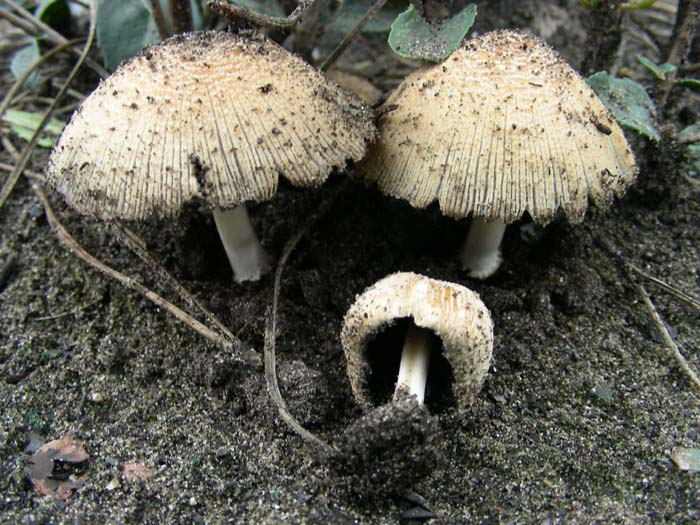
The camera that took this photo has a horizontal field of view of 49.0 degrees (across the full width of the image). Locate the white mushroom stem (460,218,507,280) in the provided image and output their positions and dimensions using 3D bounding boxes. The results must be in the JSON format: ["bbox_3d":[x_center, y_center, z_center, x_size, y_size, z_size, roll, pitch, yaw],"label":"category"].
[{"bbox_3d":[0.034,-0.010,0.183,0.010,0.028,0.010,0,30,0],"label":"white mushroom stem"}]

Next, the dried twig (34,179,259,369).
[{"bbox_3d":[-0.055,-0.001,0.187,0.014,0.008,0.113,-24,38,-35],"label":"dried twig"}]

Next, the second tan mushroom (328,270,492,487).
[{"bbox_3d":[0.010,0.018,0.132,0.028,0.034,0.028,0,30,0],"label":"second tan mushroom"}]

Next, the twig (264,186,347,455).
[{"bbox_3d":[-0.009,0.006,0.173,0.016,0.010,0.105,0,30,0],"label":"twig"}]

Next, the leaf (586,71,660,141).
[{"bbox_3d":[0.069,-0.040,0.198,0.020,0.005,0.021,-17,63,10],"label":"leaf"}]

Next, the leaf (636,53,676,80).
[{"bbox_3d":[0.096,-0.061,0.240,0.013,0.004,0.011,0,60,0],"label":"leaf"}]

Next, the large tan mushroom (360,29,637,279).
[{"bbox_3d":[0.035,-0.023,0.176,0.058,0.058,0.058,0,30,0],"label":"large tan mushroom"}]

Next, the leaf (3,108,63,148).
[{"bbox_3d":[-0.108,-0.046,0.262,0.021,0.004,0.014,11,46,11],"label":"leaf"}]

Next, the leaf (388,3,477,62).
[{"bbox_3d":[0.020,-0.056,0.187,0.021,0.005,0.018,0,65,0],"label":"leaf"}]

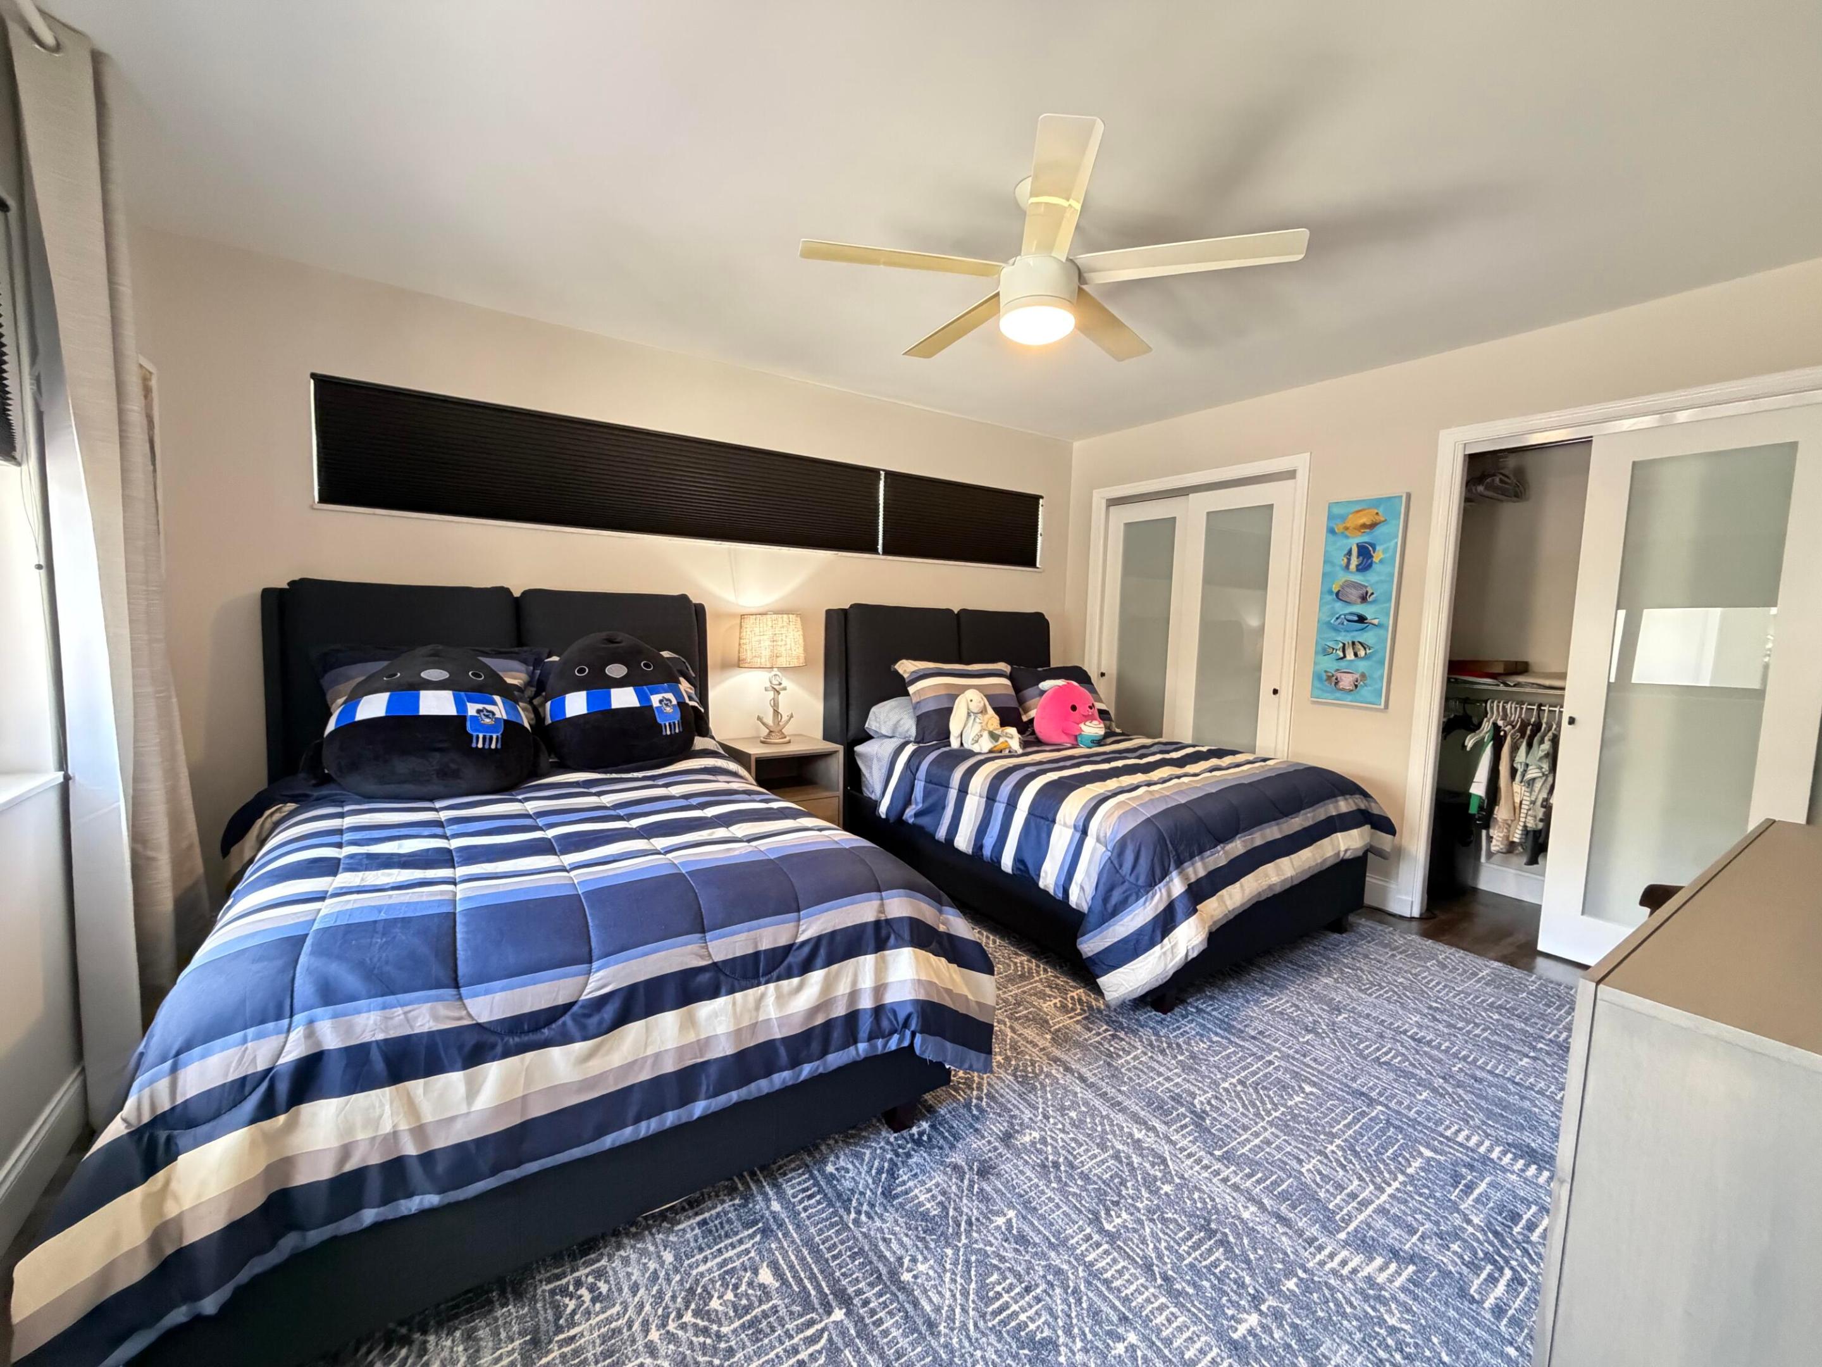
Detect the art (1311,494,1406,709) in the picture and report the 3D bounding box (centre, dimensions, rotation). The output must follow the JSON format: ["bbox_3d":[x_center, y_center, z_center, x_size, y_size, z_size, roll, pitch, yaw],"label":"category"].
[{"bbox_3d":[2.063,-0.367,3.396,0.040,0.950,0.330,-1,6,-33],"label":"art"}]

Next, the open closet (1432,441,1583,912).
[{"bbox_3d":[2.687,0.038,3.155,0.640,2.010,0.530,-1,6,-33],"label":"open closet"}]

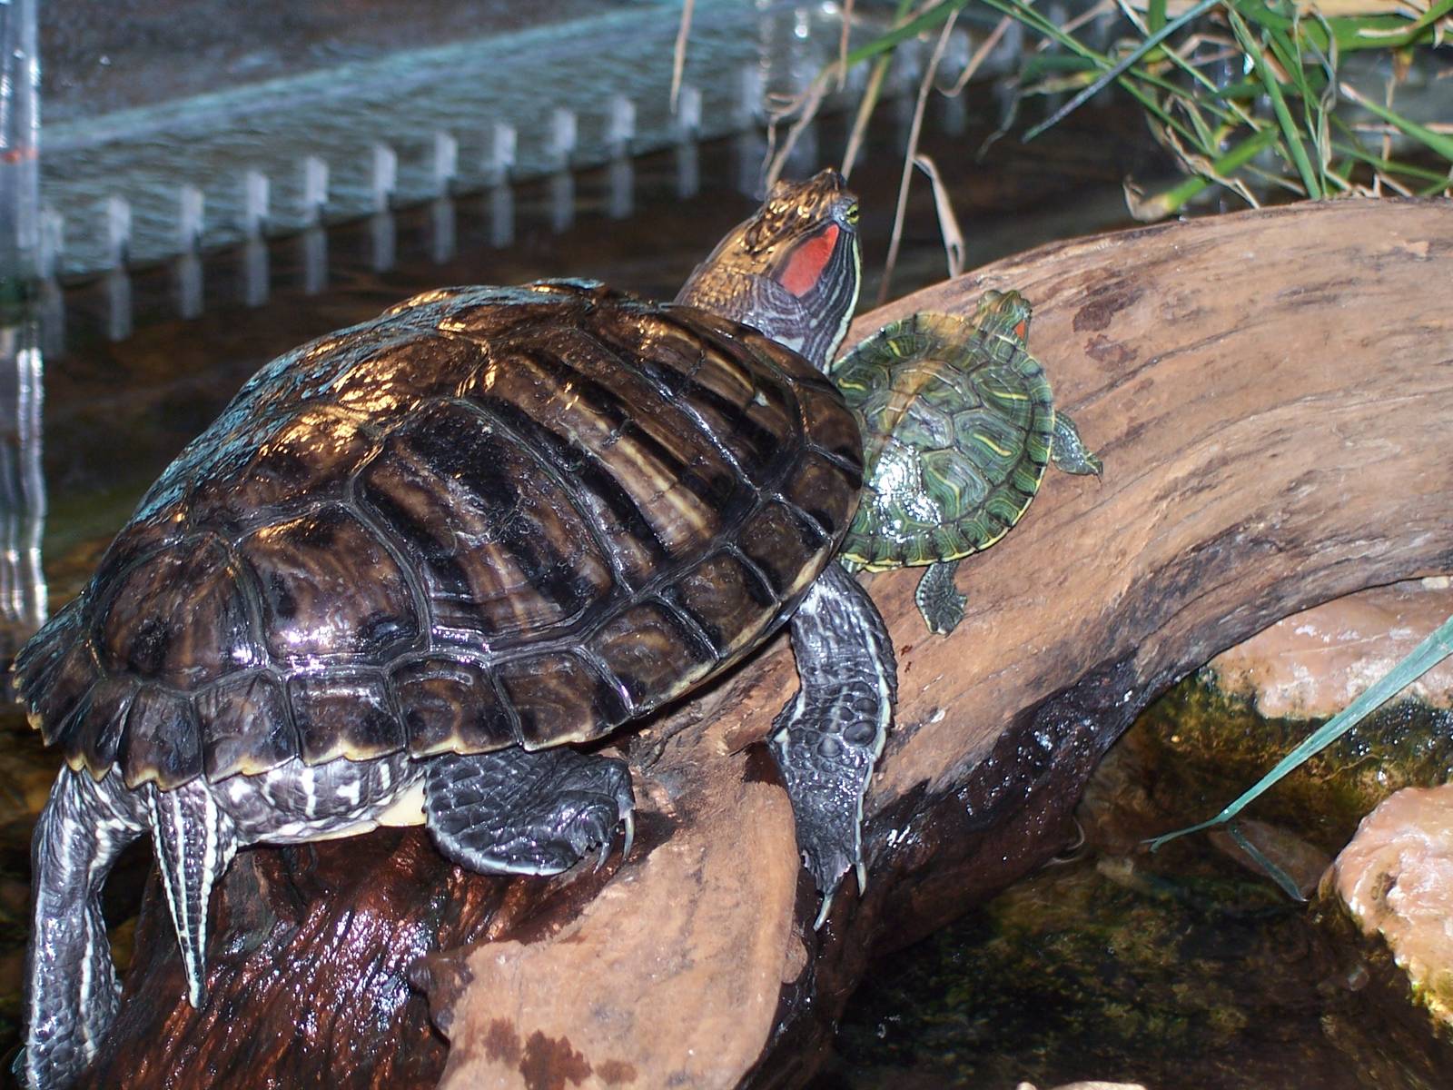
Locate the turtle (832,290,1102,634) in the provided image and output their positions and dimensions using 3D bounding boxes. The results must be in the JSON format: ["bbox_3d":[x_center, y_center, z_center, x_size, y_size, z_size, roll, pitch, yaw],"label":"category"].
[{"bbox_3d":[0.049,-0.029,1.250,0.079,0.033,0.093,21,57,19],"label":"turtle"}]

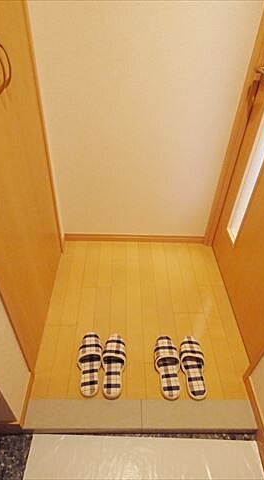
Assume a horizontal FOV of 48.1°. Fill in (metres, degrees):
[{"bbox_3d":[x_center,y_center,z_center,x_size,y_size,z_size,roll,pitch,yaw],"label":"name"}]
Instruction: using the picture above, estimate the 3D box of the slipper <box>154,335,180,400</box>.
[{"bbox_3d":[0.148,0.508,1.207,0.102,0.065,0.256,1,41,-3],"label":"slipper"}]

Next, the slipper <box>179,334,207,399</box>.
[{"bbox_3d":[0.251,0.509,1.211,0.102,0.065,0.257,0,41,-3],"label":"slipper"}]

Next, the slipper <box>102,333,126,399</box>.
[{"bbox_3d":[-0.072,0.498,1.205,0.102,0.065,0.264,2,41,-1],"label":"slipper"}]

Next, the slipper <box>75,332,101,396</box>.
[{"bbox_3d":[-0.169,0.491,1.207,0.102,0.065,0.258,1,41,-3],"label":"slipper"}]

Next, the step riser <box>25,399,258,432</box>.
[{"bbox_3d":[0.032,0.661,1.107,0.842,0.045,0.100,1,41,-2],"label":"step riser"}]

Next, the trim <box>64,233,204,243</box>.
[{"bbox_3d":[0.017,-0.007,1.799,0.853,0.057,0.012,1,41,-2],"label":"trim"}]

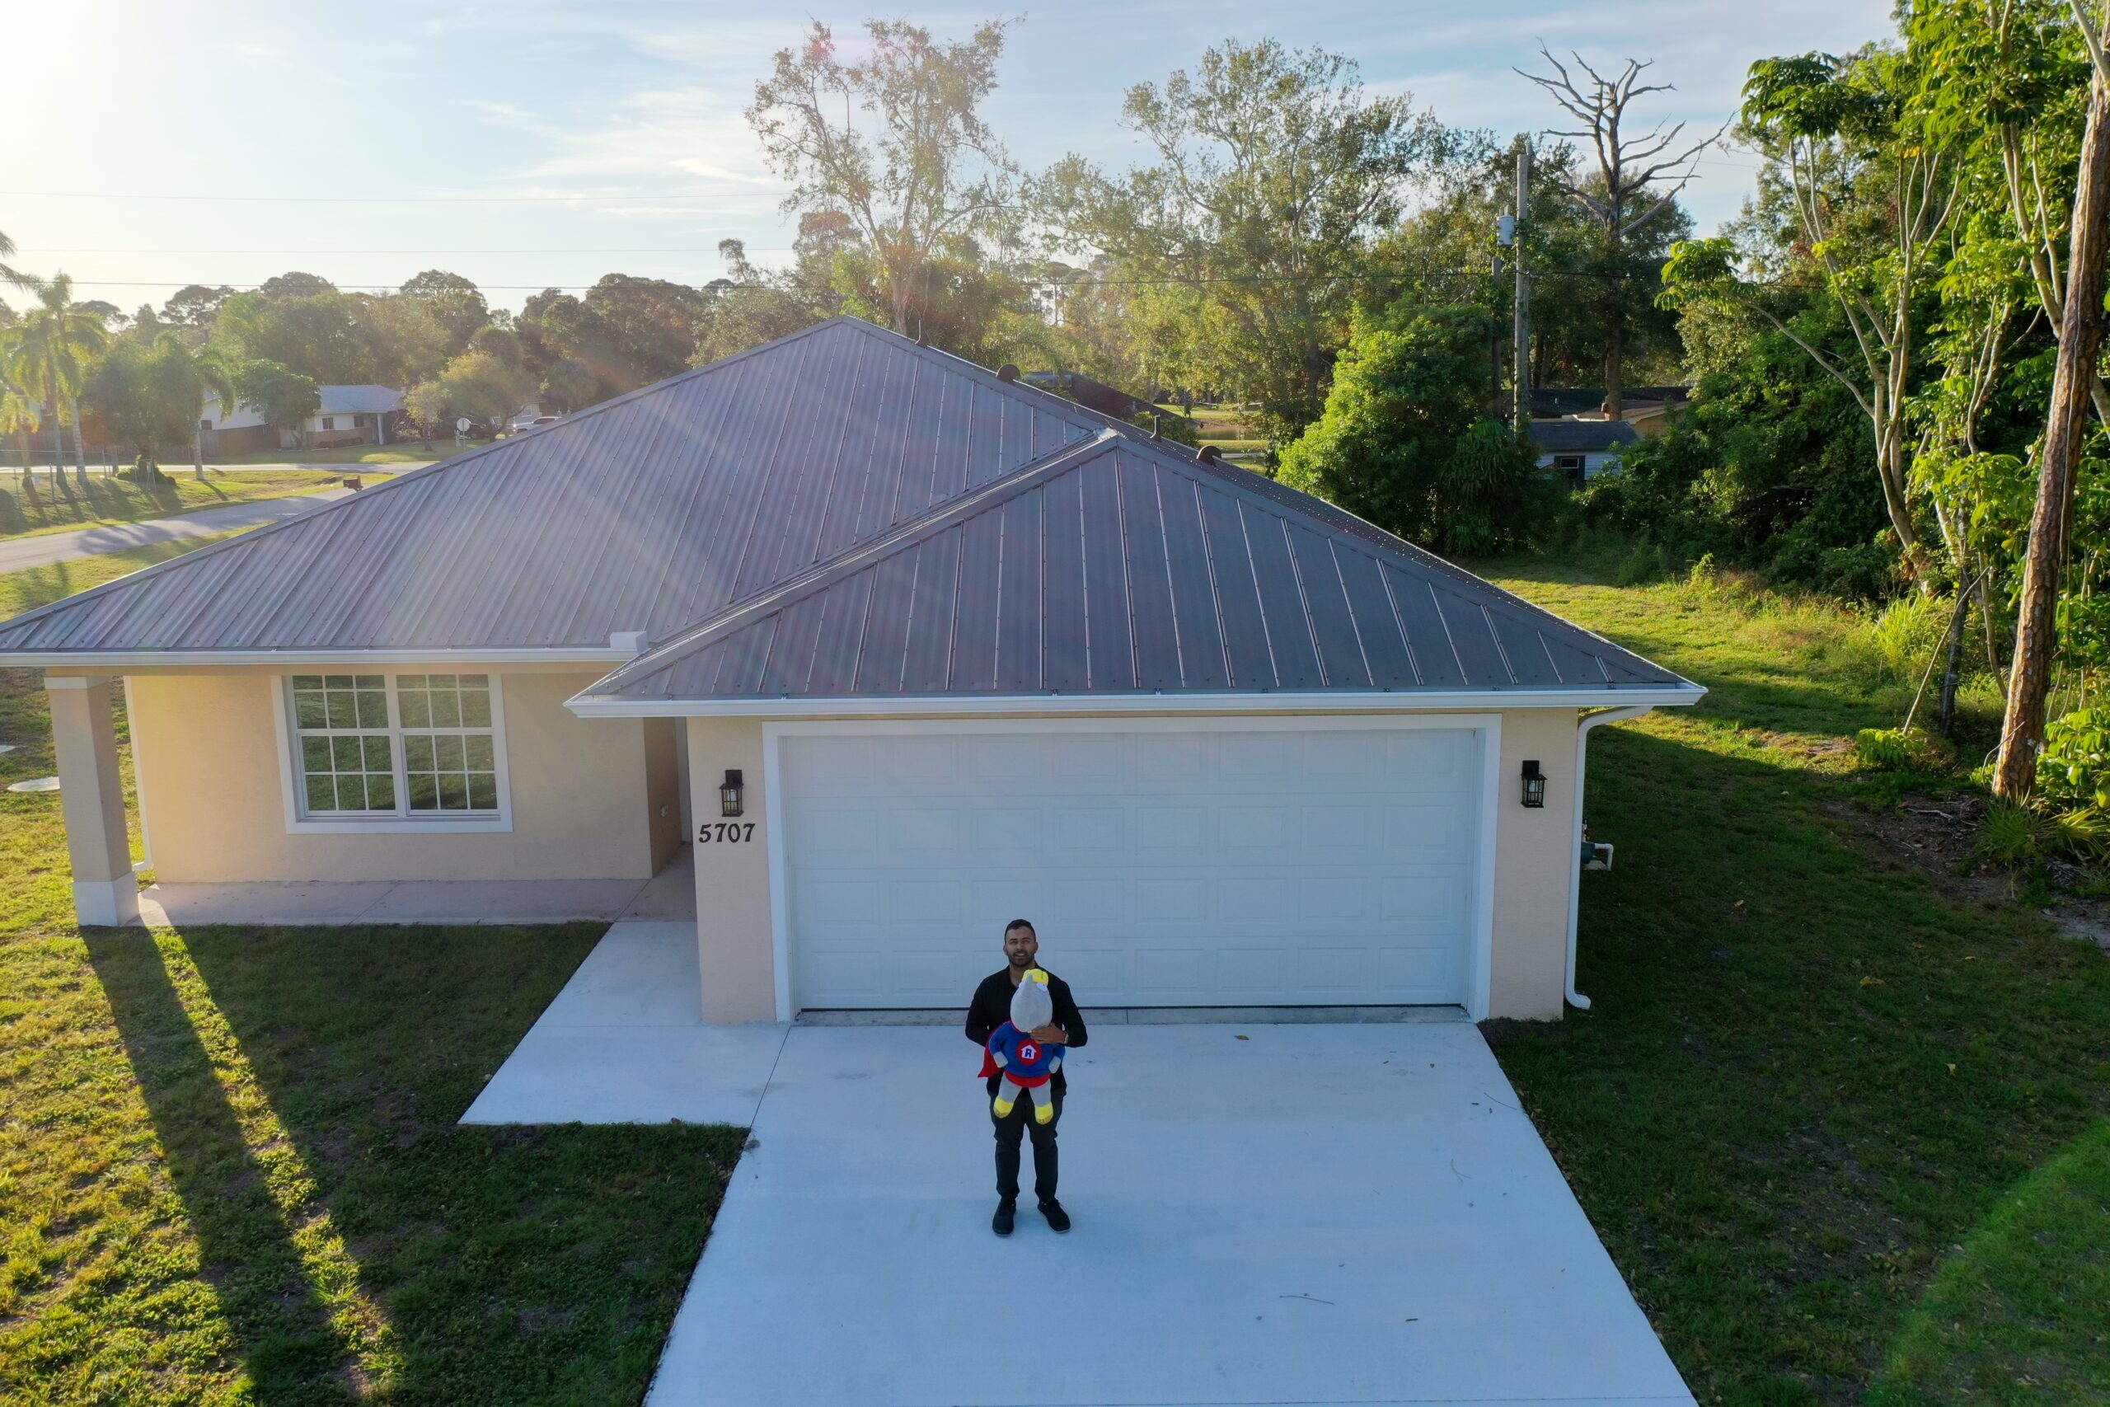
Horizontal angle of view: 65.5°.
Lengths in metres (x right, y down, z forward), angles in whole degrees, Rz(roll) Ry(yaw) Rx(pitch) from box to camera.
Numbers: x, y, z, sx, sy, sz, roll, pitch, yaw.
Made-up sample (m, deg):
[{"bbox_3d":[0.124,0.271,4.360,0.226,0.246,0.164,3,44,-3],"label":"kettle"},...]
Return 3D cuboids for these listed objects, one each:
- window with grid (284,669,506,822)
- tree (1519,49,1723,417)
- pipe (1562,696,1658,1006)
[{"bbox_3d":[-6.053,0.286,15.091,1.920,1.580,0.110,-1,11,1],"label":"window with grid"},{"bbox_3d":[19.218,-14.335,56.059,6.800,15.100,6.000,-1,11,1],"label":"tree"},{"bbox_3d":[3.895,1.100,11.591,0.530,2.220,0.110,-1,11,1],"label":"pipe"}]

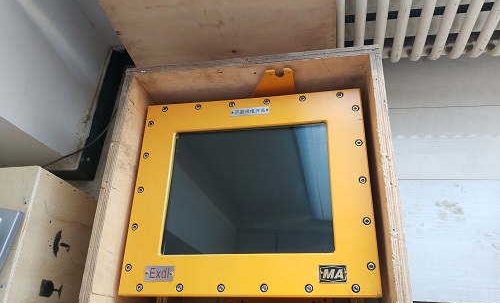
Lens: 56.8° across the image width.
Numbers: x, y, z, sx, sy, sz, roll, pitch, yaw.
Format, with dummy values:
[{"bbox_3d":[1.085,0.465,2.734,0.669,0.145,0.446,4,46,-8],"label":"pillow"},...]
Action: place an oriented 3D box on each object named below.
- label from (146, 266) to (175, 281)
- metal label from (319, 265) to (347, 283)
[{"bbox_3d":[-0.179,0.241,0.912,0.060,0.003,0.031,-3,61,10],"label":"label"},{"bbox_3d":[0.152,0.226,0.851,0.050,0.003,0.033,-3,61,10],"label":"metal label"}]

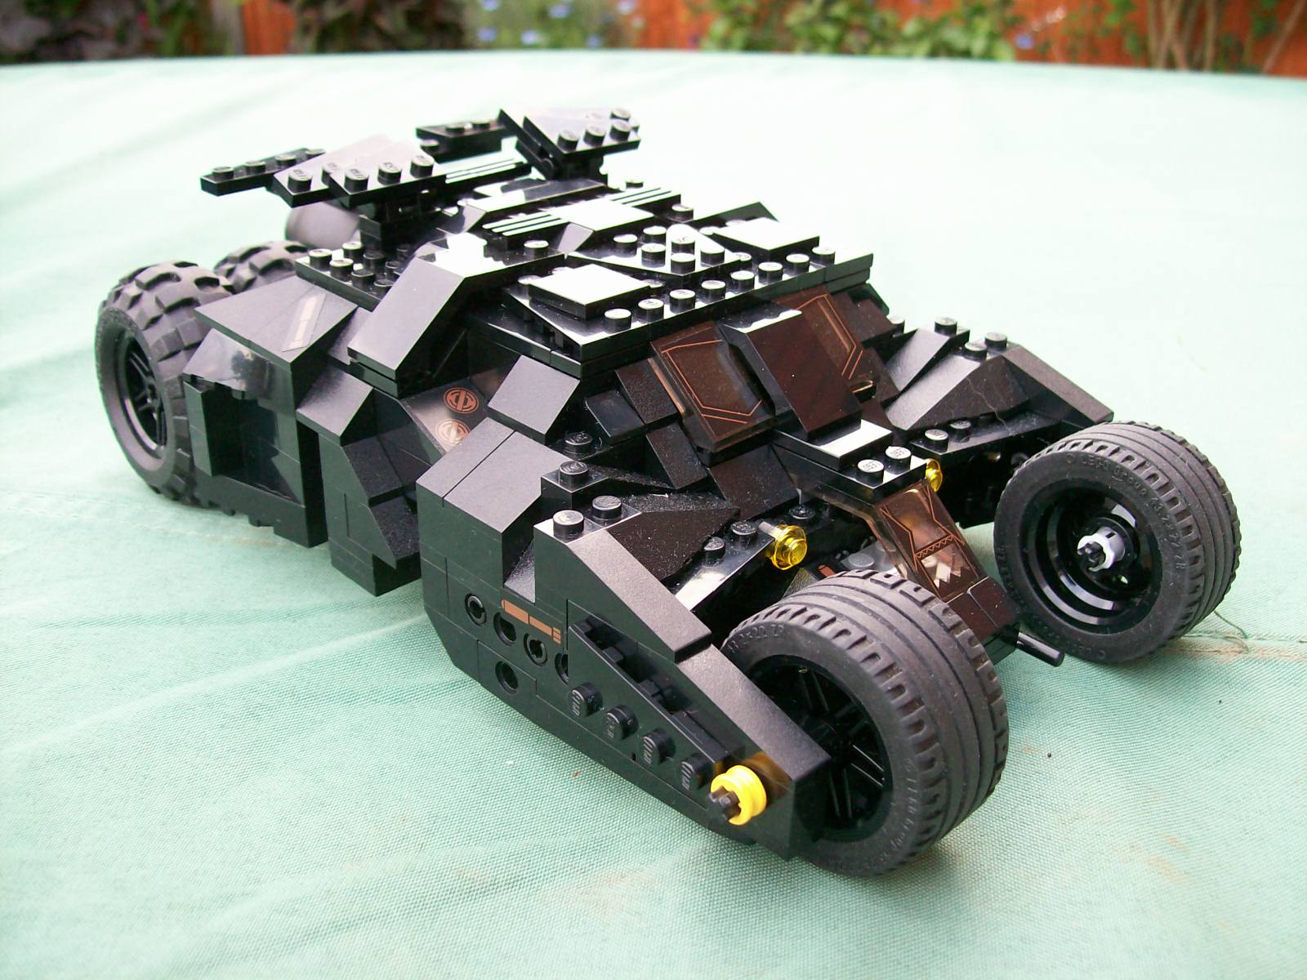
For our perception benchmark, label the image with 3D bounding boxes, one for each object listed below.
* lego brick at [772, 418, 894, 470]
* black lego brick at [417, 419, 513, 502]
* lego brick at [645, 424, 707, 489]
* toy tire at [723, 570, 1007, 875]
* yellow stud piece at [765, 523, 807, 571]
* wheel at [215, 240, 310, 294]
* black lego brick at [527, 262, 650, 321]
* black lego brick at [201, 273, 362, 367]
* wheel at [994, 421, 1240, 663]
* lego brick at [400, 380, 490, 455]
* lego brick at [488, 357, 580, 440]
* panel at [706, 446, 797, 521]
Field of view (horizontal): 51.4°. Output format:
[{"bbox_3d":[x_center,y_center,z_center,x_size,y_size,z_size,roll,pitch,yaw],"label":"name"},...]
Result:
[{"bbox_3d":[0.032,-0.010,0.252,0.016,0.003,0.016,-24,37,-39],"label":"lego brick"},{"bbox_3d":[-0.030,-0.006,0.241,0.023,0.010,0.008,-24,37,-39],"label":"black lego brick"},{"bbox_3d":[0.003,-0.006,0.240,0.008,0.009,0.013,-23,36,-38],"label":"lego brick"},{"bbox_3d":[0.031,0.036,0.211,0.022,0.043,0.043,-23,37,-39],"label":"toy tire"},{"bbox_3d":[0.023,0.010,0.237,0.008,0.008,0.005,-23,36,-38],"label":"yellow stud piece"},{"bbox_3d":[-0.089,-0.033,0.335,0.026,0.056,0.056,-23,36,-38],"label":"wheel"},{"bbox_3d":[-0.012,-0.036,0.248,0.016,0.003,0.016,-23,36,-38],"label":"black lego brick"},{"bbox_3d":[-0.074,-0.036,0.272,0.019,0.009,0.037,-23,36,-38],"label":"black lego brick"},{"bbox_3d":[0.089,0.010,0.261,0.022,0.043,0.043,-19,34,-37],"label":"wheel"},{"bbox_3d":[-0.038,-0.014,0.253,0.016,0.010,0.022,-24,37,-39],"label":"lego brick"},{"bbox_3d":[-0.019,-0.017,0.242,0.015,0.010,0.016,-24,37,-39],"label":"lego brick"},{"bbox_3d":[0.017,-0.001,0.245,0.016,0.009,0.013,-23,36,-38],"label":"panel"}]

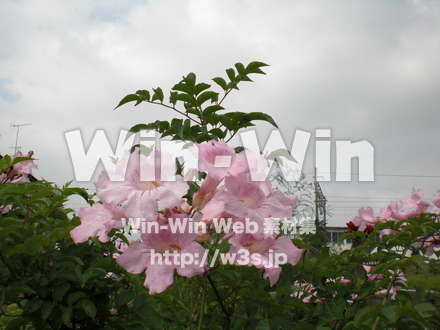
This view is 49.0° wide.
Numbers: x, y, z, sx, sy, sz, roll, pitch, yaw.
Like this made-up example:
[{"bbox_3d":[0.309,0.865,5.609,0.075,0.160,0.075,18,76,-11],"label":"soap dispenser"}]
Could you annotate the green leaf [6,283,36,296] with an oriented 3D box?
[{"bbox_3d":[-0.309,0.193,0.750,0.046,0.009,0.021,9,33,21],"label":"green leaf"}]

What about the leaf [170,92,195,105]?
[{"bbox_3d":[-0.039,-0.068,0.490,0.026,0.011,0.012,8,6,-9],"label":"leaf"}]

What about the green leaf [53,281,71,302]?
[{"bbox_3d":[-0.223,0.178,0.680,0.022,0.030,0.011,16,-14,5],"label":"green leaf"}]

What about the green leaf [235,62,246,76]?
[{"bbox_3d":[0.023,-0.109,0.550,0.011,0.017,0.008,-16,21,27],"label":"green leaf"}]

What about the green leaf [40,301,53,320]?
[{"bbox_3d":[-0.244,0.205,0.680,0.015,0.030,0.009,15,-14,4],"label":"green leaf"}]

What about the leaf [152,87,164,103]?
[{"bbox_3d":[-0.070,-0.080,0.550,0.012,0.018,0.008,-15,19,36],"label":"leaf"}]

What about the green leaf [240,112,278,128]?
[{"bbox_3d":[0.039,-0.044,0.480,0.038,0.013,0.015,9,6,6],"label":"green leaf"}]

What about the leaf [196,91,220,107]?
[{"bbox_3d":[-0.014,-0.076,0.550,0.025,0.009,0.014,-31,-34,8],"label":"leaf"}]

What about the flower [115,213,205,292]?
[{"bbox_3d":[-0.048,0.078,0.420,0.077,0.060,0.042,-1,-27,6],"label":"flower"}]

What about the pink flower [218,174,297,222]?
[{"bbox_3d":[0.033,0.033,0.450,0.070,0.042,0.037,2,-27,-13],"label":"pink flower"}]

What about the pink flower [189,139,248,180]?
[{"bbox_3d":[-0.002,-0.004,0.460,0.055,0.036,0.035,2,-31,-16],"label":"pink flower"}]

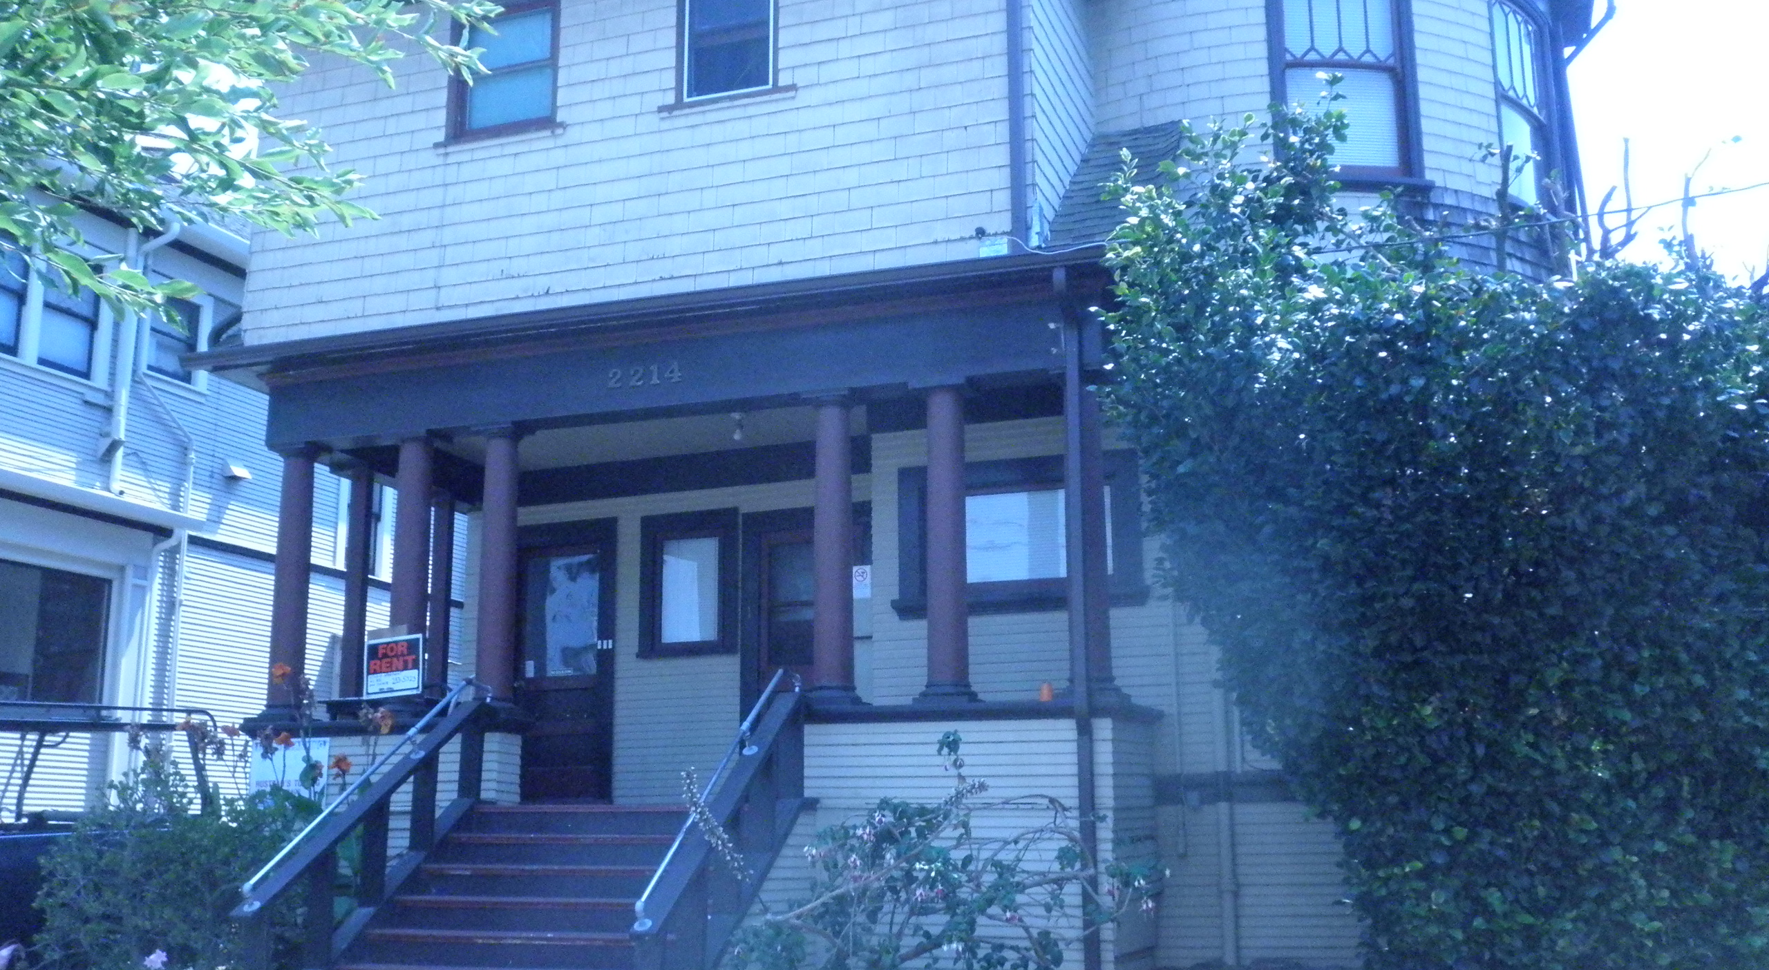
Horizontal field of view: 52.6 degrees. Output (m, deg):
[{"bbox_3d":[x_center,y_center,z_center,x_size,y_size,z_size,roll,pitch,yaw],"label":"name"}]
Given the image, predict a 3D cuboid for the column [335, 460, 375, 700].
[{"bbox_3d":[-4.022,0.797,13.475,0.220,1.920,0.220,-4,-11,19],"label":"column"}]

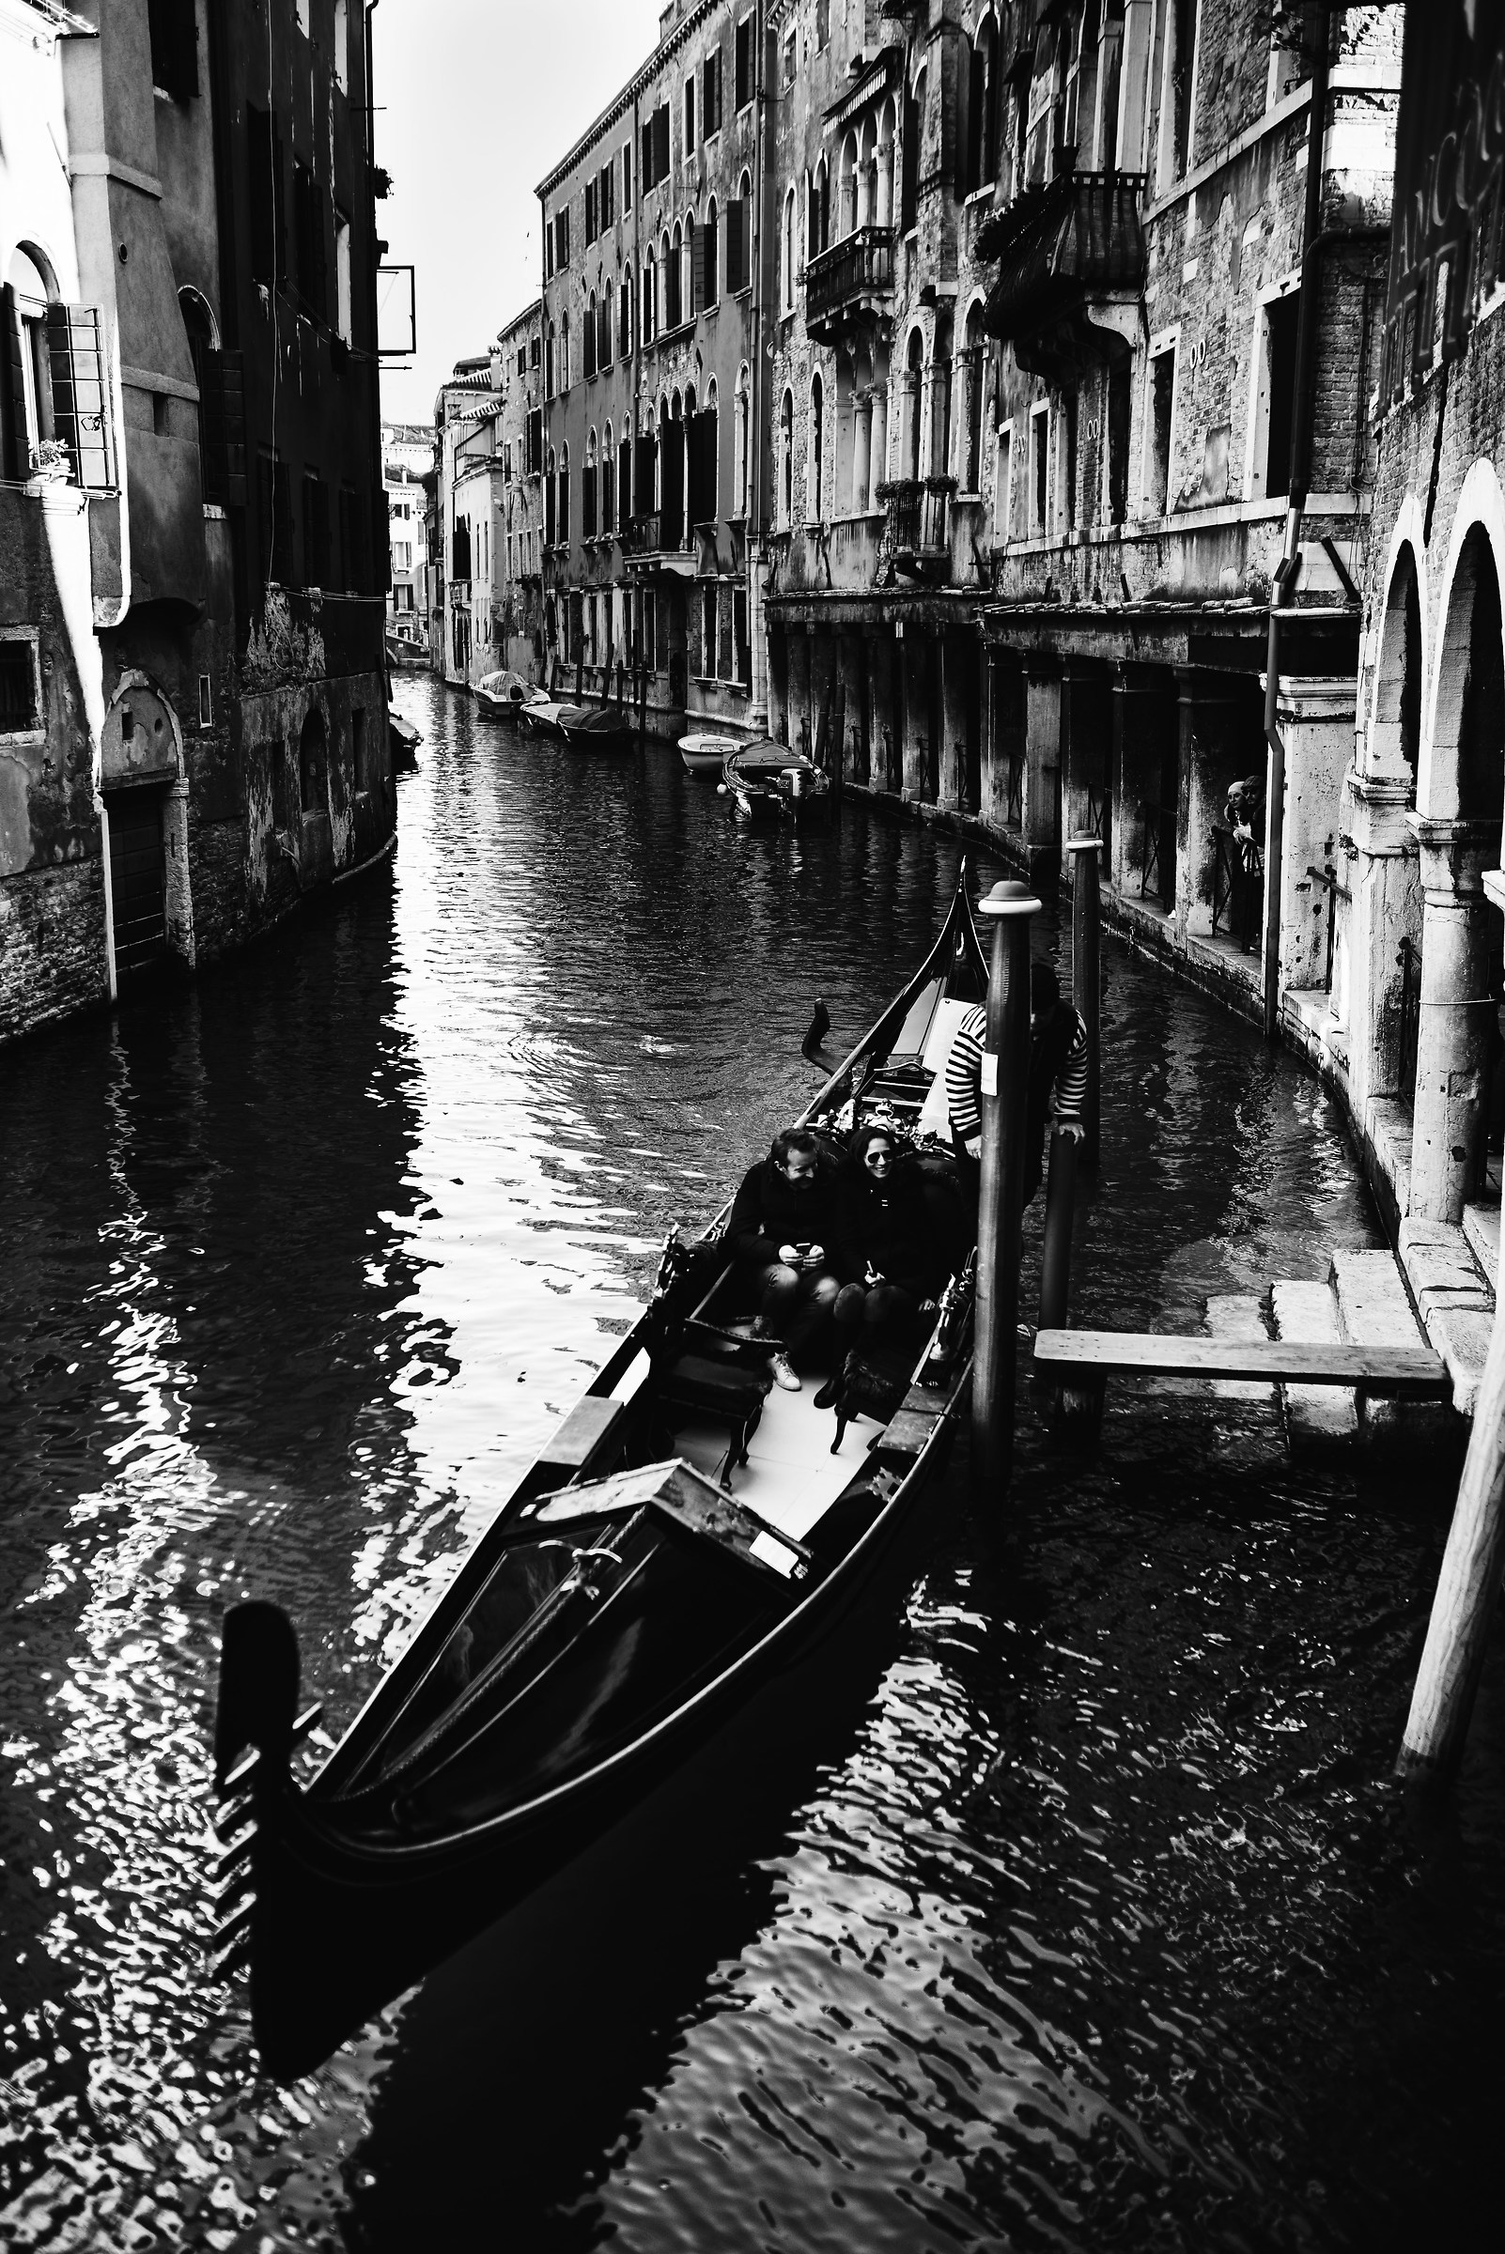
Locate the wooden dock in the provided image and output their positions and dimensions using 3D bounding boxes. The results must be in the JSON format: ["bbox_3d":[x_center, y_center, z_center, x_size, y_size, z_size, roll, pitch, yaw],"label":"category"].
[{"bbox_3d":[2.074,1.009,9.400,1.710,0.070,0.390,2,13,9],"label":"wooden dock"}]

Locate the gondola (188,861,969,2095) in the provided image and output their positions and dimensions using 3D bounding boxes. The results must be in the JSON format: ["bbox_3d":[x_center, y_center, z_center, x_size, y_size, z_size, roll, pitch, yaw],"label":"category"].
[{"bbox_3d":[0.332,0.464,9.332,1.450,1.720,10.750,3,14,12],"label":"gondola"}]

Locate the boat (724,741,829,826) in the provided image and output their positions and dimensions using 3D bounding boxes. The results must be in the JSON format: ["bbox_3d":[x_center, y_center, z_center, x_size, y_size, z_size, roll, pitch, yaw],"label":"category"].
[{"bbox_3d":[0.400,-6.273,39.106,1.850,1.080,6.000,-1,13,-3],"label":"boat"}]

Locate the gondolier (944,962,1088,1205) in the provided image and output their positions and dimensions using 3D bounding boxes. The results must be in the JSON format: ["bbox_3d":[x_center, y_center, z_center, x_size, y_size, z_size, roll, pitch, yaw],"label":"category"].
[{"bbox_3d":[1.200,0.015,10.228,0.660,1.520,0.500,1,13,6],"label":"gondolier"}]

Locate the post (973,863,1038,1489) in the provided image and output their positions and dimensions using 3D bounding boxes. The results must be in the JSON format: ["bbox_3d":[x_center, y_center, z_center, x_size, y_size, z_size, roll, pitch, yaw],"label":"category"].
[{"bbox_3d":[1.008,0.282,8.791,0.240,2.520,0.240,0,13,0],"label":"post"}]

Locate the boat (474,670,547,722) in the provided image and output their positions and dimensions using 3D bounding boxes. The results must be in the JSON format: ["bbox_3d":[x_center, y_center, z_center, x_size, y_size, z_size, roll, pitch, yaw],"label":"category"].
[{"bbox_3d":[-8.250,-14.565,73.625,2.000,1.350,6.000,-4,14,-16],"label":"boat"}]

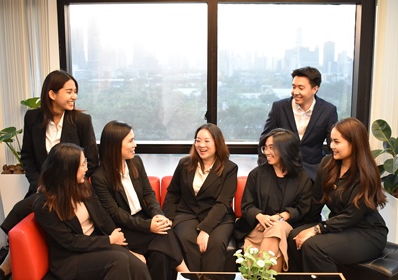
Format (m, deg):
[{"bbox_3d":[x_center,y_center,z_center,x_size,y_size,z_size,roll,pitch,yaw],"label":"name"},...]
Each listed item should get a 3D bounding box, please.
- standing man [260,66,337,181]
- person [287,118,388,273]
[{"bbox_3d":[0.751,0.244,3.187,0.540,1.570,0.480,2,9,17],"label":"standing man"},{"bbox_3d":[0.801,0.502,2.517,0.660,1.250,0.480,-5,10,-31],"label":"person"}]

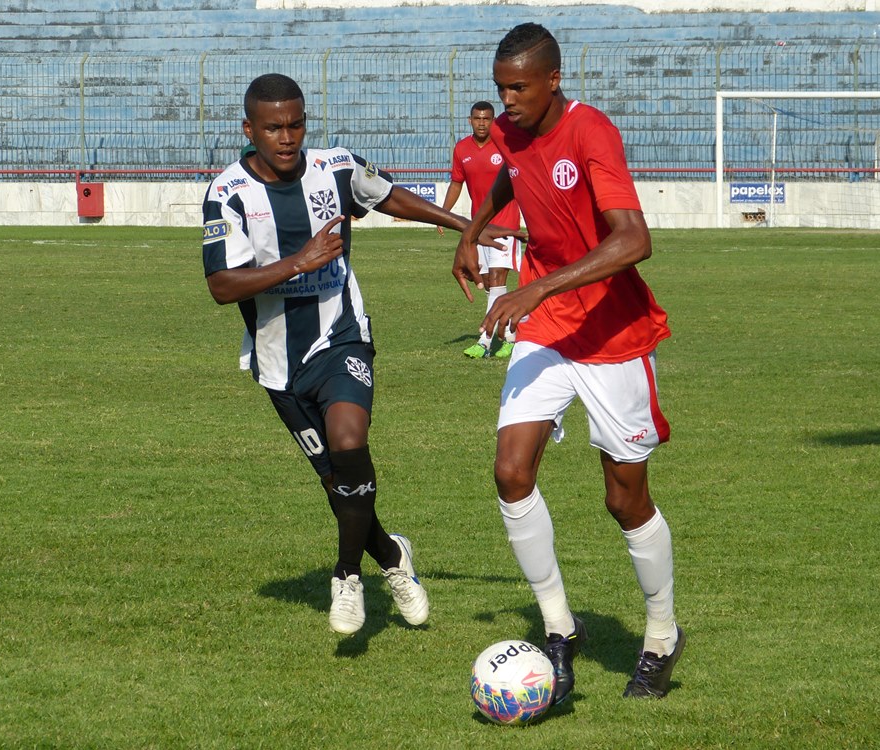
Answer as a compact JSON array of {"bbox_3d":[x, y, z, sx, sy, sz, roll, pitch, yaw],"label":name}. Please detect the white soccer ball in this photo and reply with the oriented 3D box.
[{"bbox_3d":[0.191,0.800,11.400,0.220,0.220,0.220,0,3,0],"label":"white soccer ball"}]

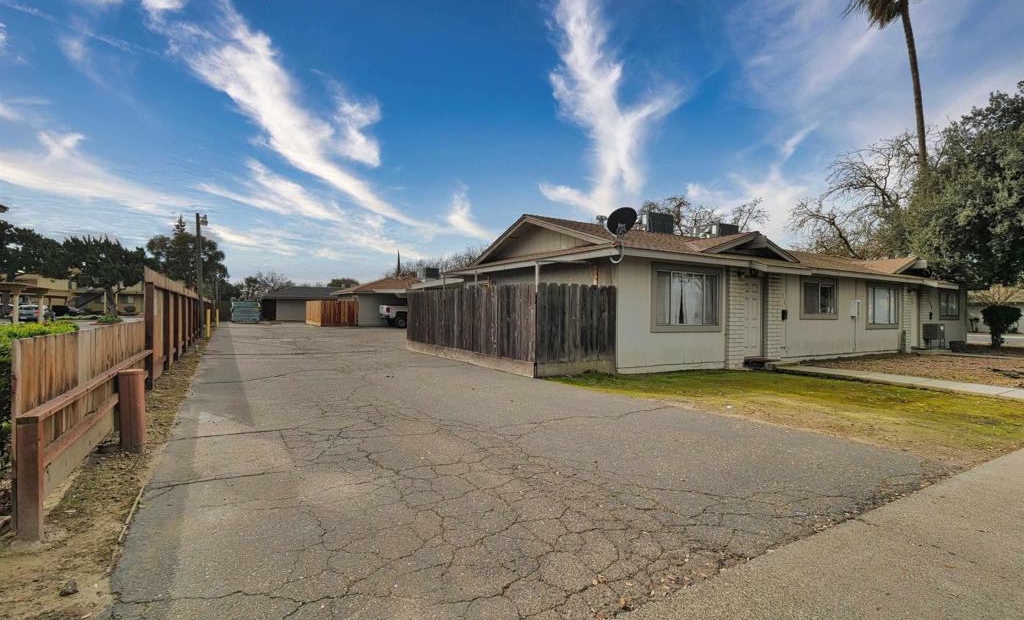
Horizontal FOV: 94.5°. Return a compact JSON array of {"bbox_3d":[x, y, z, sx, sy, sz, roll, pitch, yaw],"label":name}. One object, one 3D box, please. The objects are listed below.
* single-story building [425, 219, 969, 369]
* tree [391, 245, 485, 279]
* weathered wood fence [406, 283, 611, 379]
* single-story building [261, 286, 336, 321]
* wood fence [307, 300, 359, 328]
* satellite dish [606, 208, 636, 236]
[{"bbox_3d":[8.851,-0.463,17.304,20.800,3.800,8.200,1,0,-32],"label":"single-story building"},{"bbox_3d":[-7.098,-2.752,50.013,10.000,8.200,8.500,1,0,-32],"label":"tree"},{"bbox_3d":[-0.500,0.354,11.758,1.980,1.730,6.750,1,0,-32],"label":"weathered wood fence"},{"bbox_3d":[-21.249,-0.684,52.676,12.000,3.650,6.600,1,0,-32],"label":"single-story building"},{"bbox_3d":[-13.021,0.253,34.082,2.350,1.700,6.300,1,0,-32],"label":"wood fence"},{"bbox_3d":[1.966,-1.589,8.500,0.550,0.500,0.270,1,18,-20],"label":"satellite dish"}]

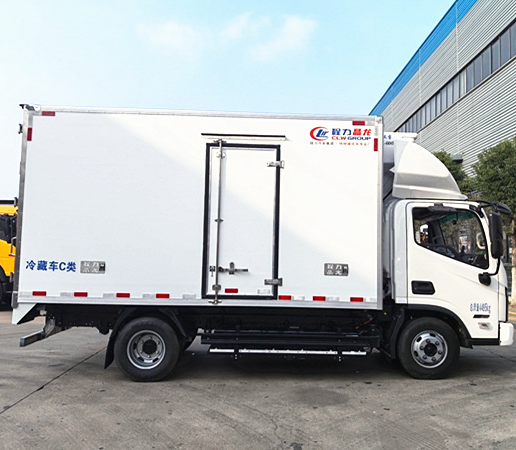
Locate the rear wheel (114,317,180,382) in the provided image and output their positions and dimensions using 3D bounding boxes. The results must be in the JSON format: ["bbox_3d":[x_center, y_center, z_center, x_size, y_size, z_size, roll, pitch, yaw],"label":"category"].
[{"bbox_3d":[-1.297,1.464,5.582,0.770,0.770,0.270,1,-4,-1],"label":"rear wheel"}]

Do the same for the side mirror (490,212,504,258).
[{"bbox_3d":[2.807,0.123,5.485,0.100,0.520,0.200,1,-4,8],"label":"side mirror"}]

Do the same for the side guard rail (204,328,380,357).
[{"bbox_3d":[0.368,1.392,5.533,2.080,0.350,0.100,1,-4,-1],"label":"side guard rail"}]

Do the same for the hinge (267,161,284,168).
[{"bbox_3d":[0.208,-0.716,5.537,0.205,0.095,0.050,1,-4,-1],"label":"hinge"}]

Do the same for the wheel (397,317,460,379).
[{"bbox_3d":[2.048,1.490,5.723,0.760,0.760,0.230,1,-4,-1],"label":"wheel"}]

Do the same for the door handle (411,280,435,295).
[{"bbox_3d":[1.991,0.759,5.636,0.275,0.160,0.050,1,-4,-1],"label":"door handle"}]

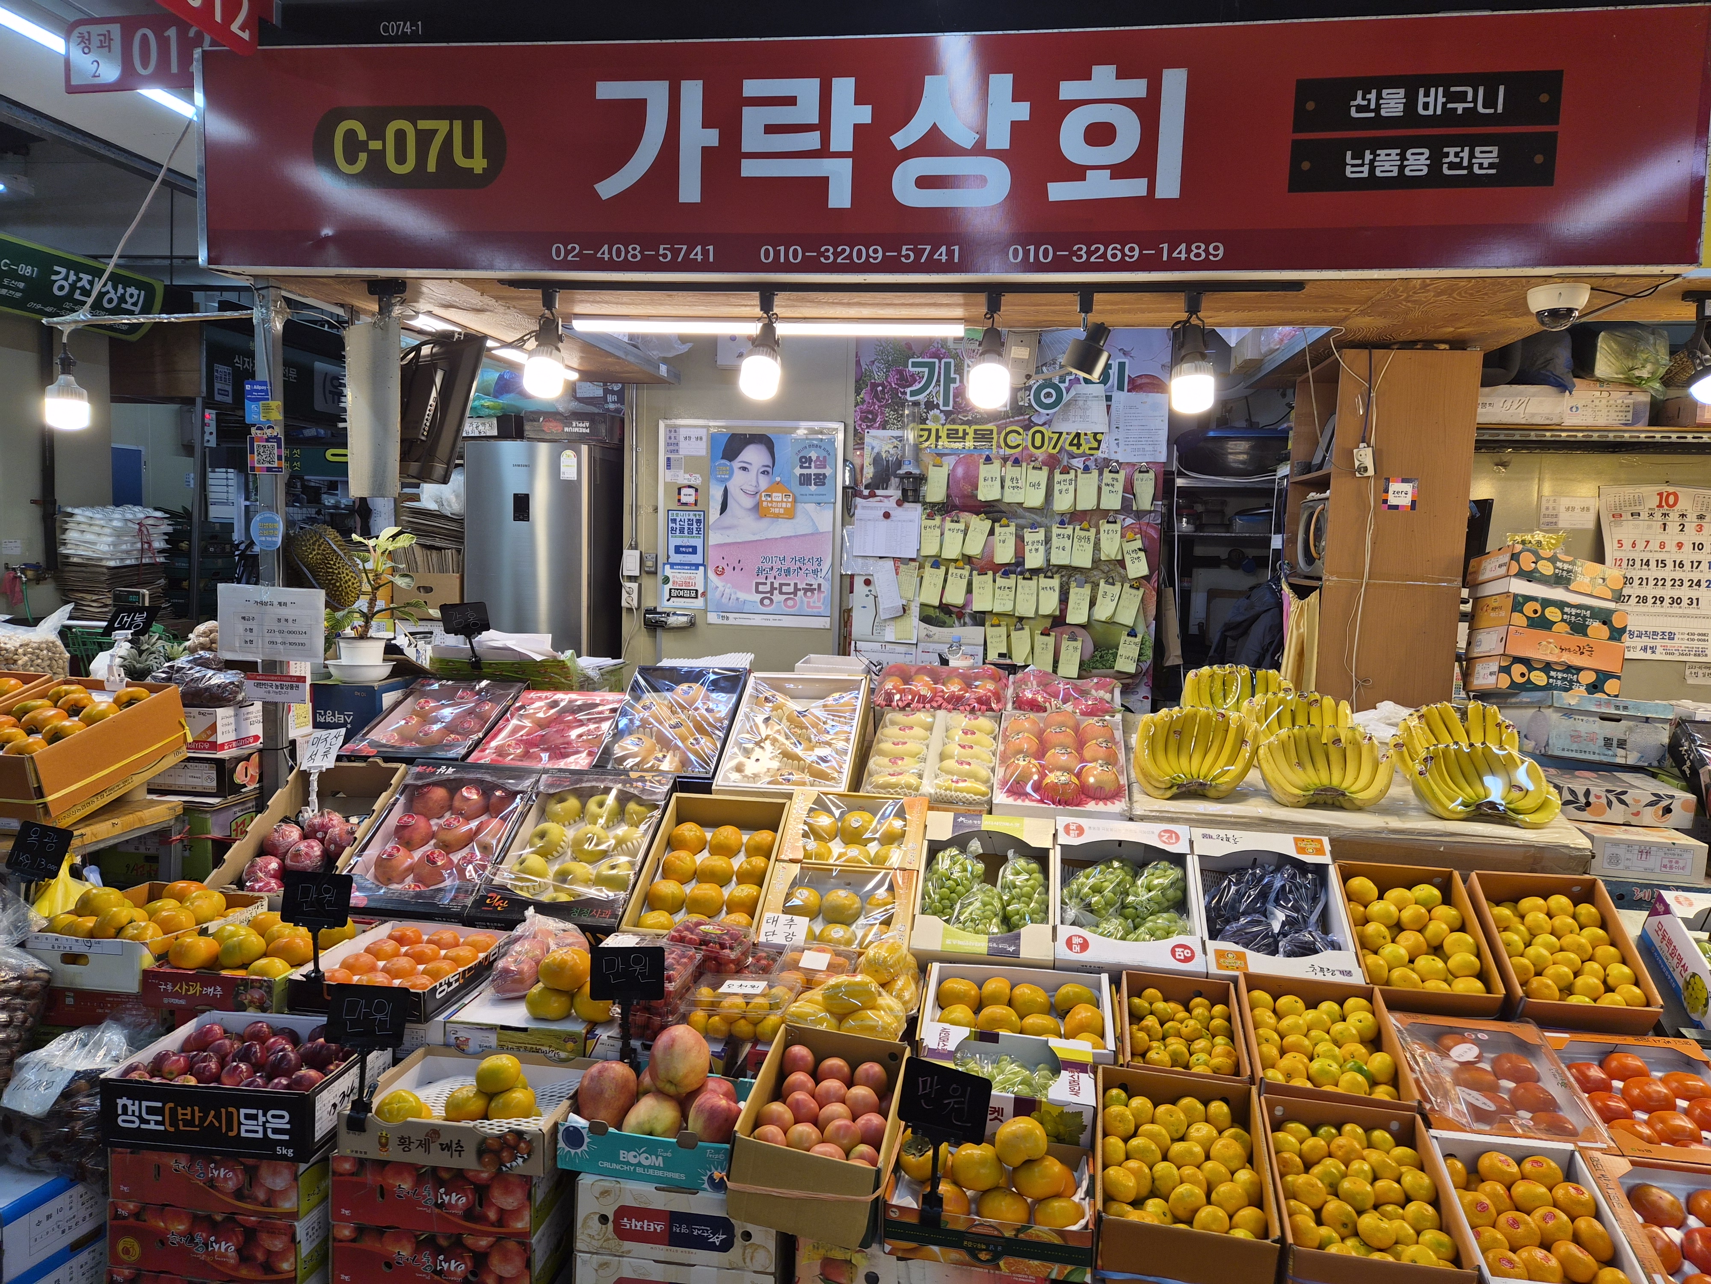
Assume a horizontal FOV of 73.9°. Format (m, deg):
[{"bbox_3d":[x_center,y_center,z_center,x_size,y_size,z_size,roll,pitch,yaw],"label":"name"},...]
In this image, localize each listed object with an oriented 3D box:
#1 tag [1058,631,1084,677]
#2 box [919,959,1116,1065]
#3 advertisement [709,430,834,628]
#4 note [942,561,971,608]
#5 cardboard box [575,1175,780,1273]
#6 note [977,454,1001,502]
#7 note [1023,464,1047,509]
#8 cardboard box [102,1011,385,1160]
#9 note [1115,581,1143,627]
[{"bbox_3d":[0.984,0.066,5.197,0.089,0.197,0.012,8,7,7],"label":"tag"},{"bbox_3d":[0.307,0.731,2.156,0.345,0.100,0.235,2,17,7],"label":"box"},{"bbox_3d":[-0.400,-0.523,5.371,0.598,0.903,0.008,3,6,8],"label":"advertisement"},{"bbox_3d":[0.465,-0.264,5.239,0.096,0.191,0.012,10,7,7],"label":"note"},{"bbox_3d":[-0.279,0.948,1.990,0.338,0.120,0.255,2,5,7],"label":"cardboard box"},{"bbox_3d":[0.598,-0.716,5.027,0.092,0.174,0.012,4,5,8],"label":"note"},{"bbox_3d":[0.818,-0.701,5.147,0.090,0.190,0.012,8,6,7],"label":"note"},{"bbox_3d":[-1.107,0.813,2.105,0.380,0.123,0.289,2,5,6],"label":"cardboard box"},{"bbox_3d":[1.237,-0.170,5.138,0.095,0.185,0.012,15,7,6],"label":"note"}]

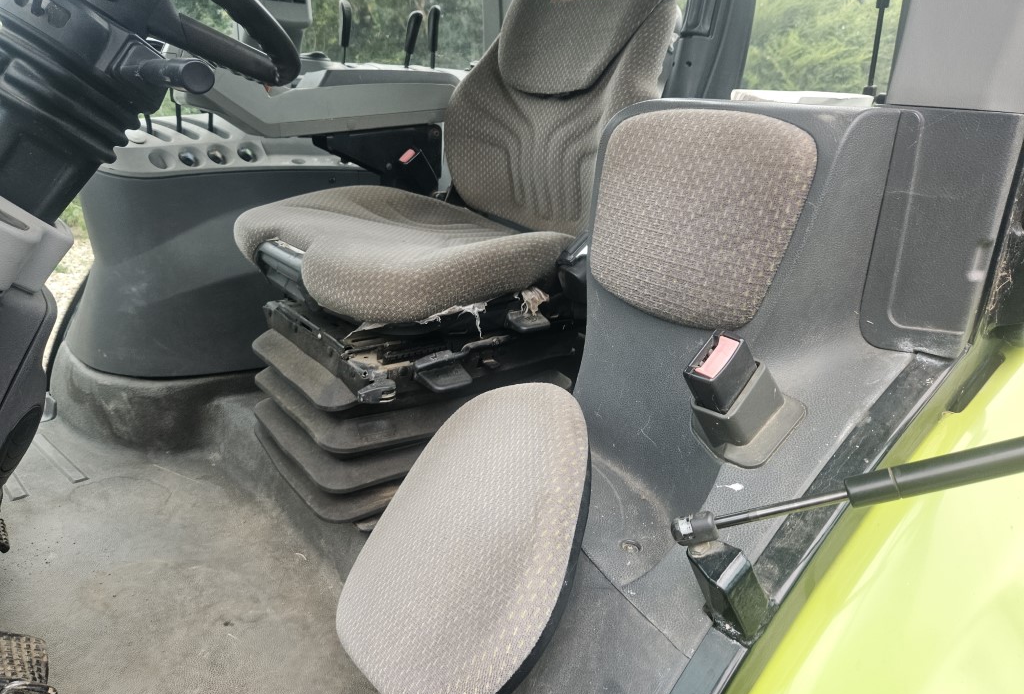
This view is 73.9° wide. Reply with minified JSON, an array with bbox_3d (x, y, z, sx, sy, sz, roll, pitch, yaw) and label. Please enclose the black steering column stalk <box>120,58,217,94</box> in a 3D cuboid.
[{"bbox_3d":[-0.354,-0.276,0.691,0.132,0.032,0.032,17,30,33],"label":"black steering column stalk"}]

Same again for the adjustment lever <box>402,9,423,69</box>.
[{"bbox_3d":[-0.240,-0.746,1.650,0.023,0.130,0.024,21,14,37],"label":"adjustment lever"}]

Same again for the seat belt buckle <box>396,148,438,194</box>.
[{"bbox_3d":[-0.202,-0.381,1.456,0.027,0.080,0.048,36,78,33],"label":"seat belt buckle"}]

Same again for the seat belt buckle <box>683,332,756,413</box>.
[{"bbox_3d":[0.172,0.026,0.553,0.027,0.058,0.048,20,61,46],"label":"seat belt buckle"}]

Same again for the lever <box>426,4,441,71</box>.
[{"bbox_3d":[-0.192,-0.760,1.670,0.023,0.138,0.024,21,25,37],"label":"lever"}]

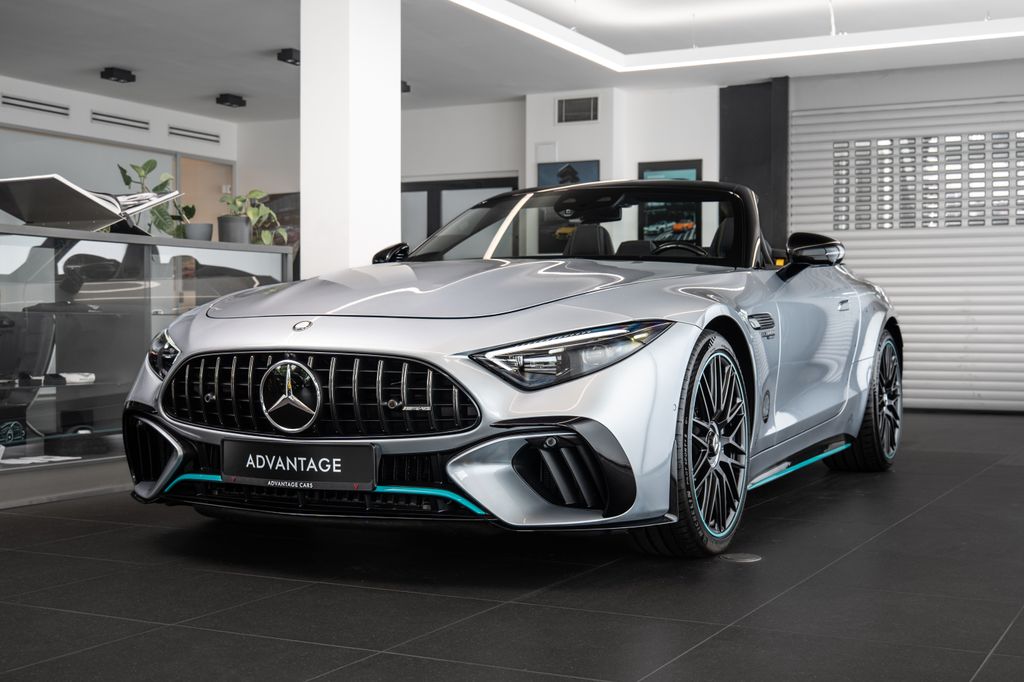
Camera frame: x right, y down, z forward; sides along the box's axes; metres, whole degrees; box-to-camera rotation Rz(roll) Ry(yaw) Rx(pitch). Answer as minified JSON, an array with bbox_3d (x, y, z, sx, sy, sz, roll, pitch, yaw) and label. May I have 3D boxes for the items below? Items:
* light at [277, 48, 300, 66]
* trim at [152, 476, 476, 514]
[{"bbox_3d":[-1.819,-2.373,10.720,0.145,0.095,0.280,0,0,28],"label":"light"},{"bbox_3d":[-0.602,0.440,3.684,1.110,0.080,0.140,0,1,28],"label":"trim"}]

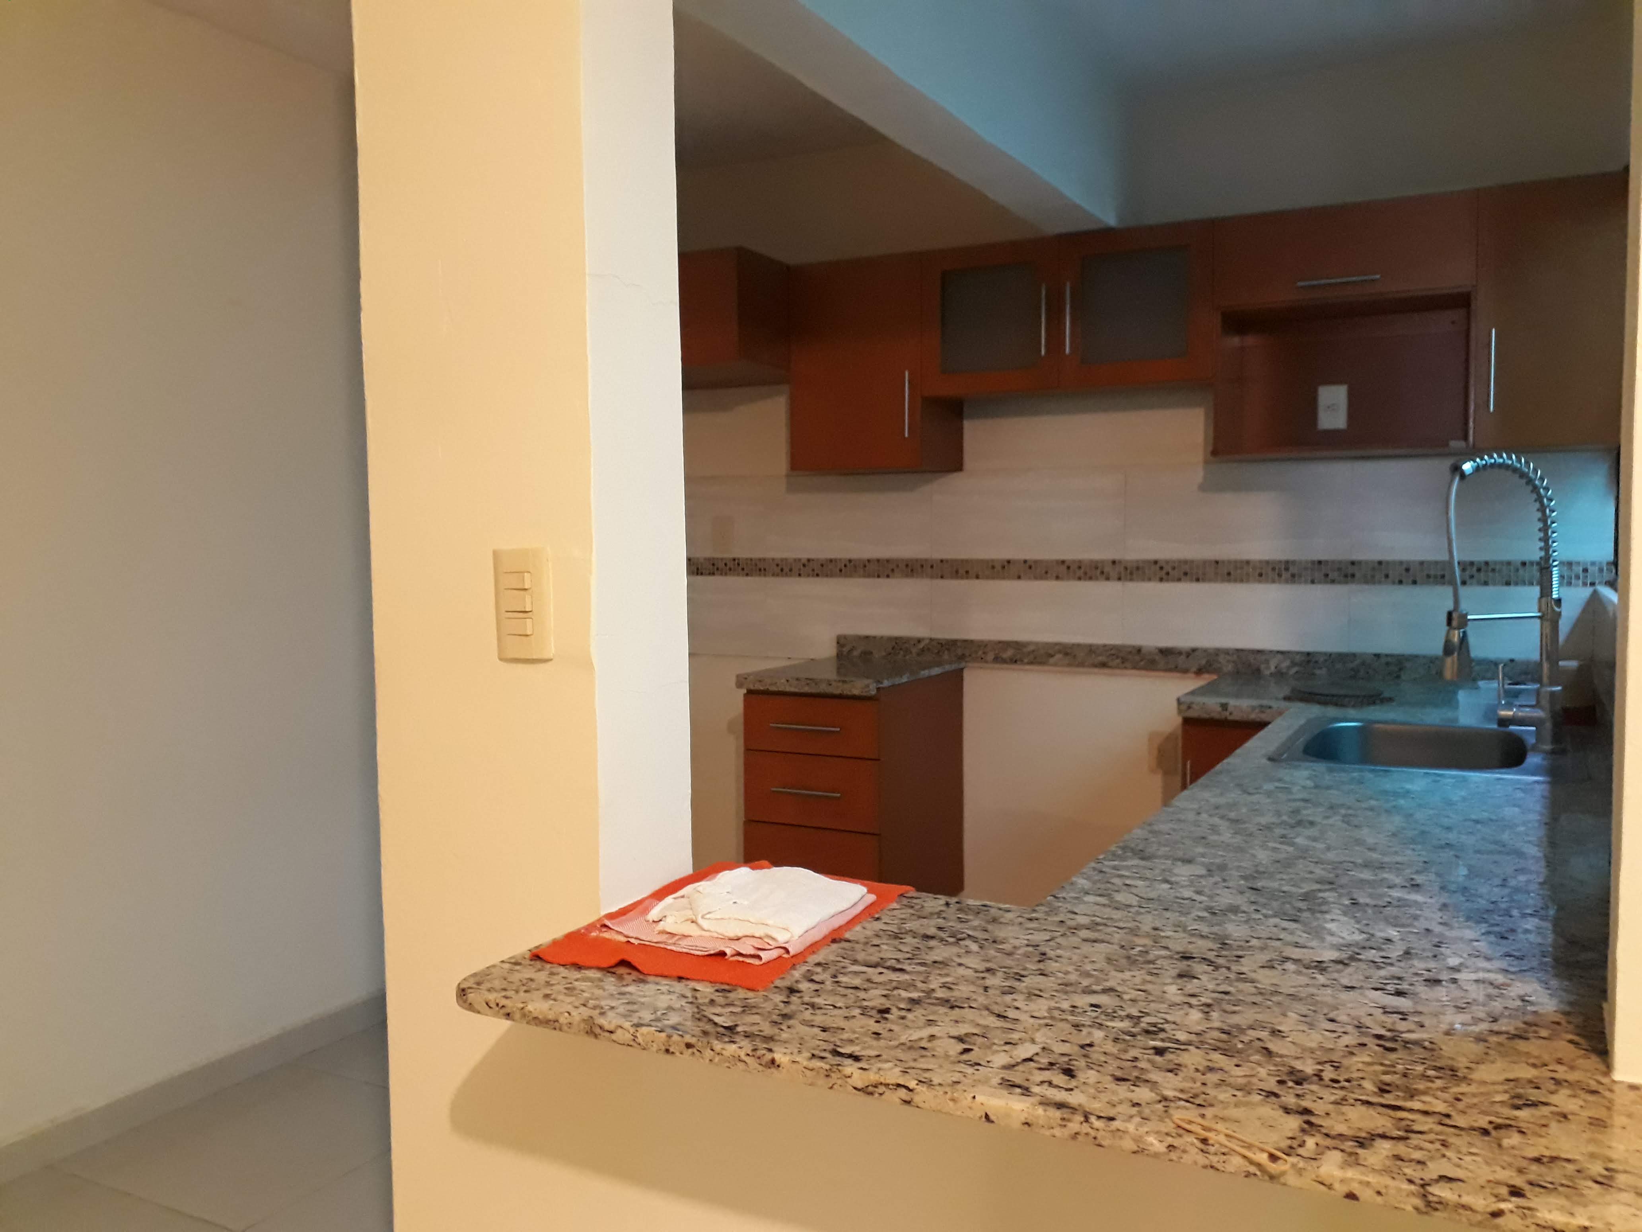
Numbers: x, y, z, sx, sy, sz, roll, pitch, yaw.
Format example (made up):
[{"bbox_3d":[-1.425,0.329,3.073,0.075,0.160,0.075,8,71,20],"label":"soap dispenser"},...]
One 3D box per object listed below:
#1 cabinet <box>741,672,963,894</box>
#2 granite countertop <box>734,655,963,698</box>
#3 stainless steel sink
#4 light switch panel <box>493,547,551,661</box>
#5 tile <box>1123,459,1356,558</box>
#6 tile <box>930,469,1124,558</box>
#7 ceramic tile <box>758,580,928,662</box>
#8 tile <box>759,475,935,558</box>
[{"bbox_3d":[0.115,0.545,3.745,0.410,0.701,0.599,2,4,28],"label":"cabinet"},{"bbox_3d":[0.097,0.175,3.716,0.432,0.042,0.624,2,4,28],"label":"granite countertop"},{"bbox_3d":[1.111,0.318,2.347,0.469,0.175,0.570,2,4,28],"label":"stainless steel sink"},{"bbox_3d":[-0.318,-0.012,1.360,0.068,0.118,0.012,2,4,28],"label":"light switch panel"},{"bbox_3d":[1.126,-0.283,3.488,0.601,0.264,0.010,2,4,28],"label":"tile"},{"bbox_3d":[0.595,-0.298,3.768,0.601,0.264,0.010,2,4,28],"label":"tile"},{"bbox_3d":[0.066,0.011,4.069,0.601,0.264,0.010,2,4,28],"label":"ceramic tile"},{"bbox_3d":[0.064,-0.314,4.048,0.601,0.264,0.010,2,4,28],"label":"tile"}]

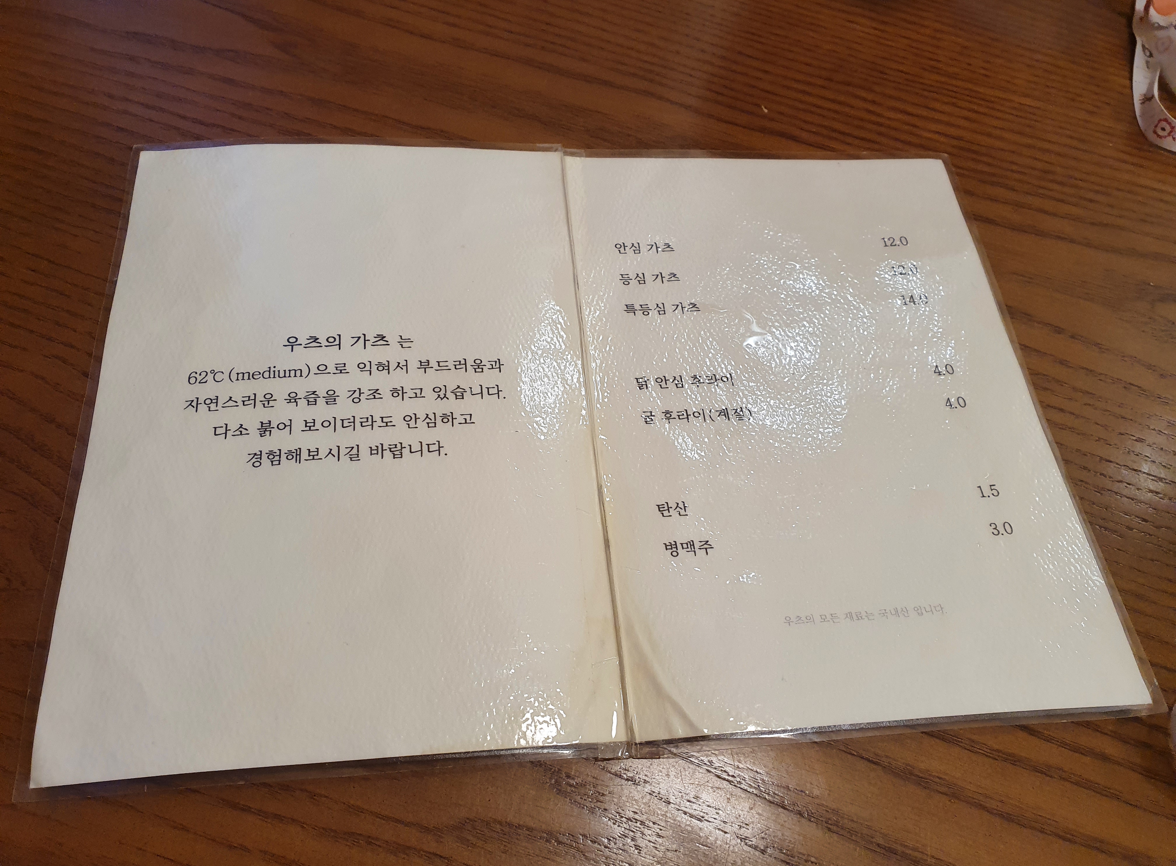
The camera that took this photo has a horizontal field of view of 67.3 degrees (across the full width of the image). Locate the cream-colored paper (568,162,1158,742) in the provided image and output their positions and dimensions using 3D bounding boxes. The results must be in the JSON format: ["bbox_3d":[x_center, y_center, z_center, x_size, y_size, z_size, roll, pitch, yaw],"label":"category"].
[{"bbox_3d":[0.075,-0.014,0.288,0.149,0.004,0.210,-2,61,-8],"label":"cream-colored paper"}]

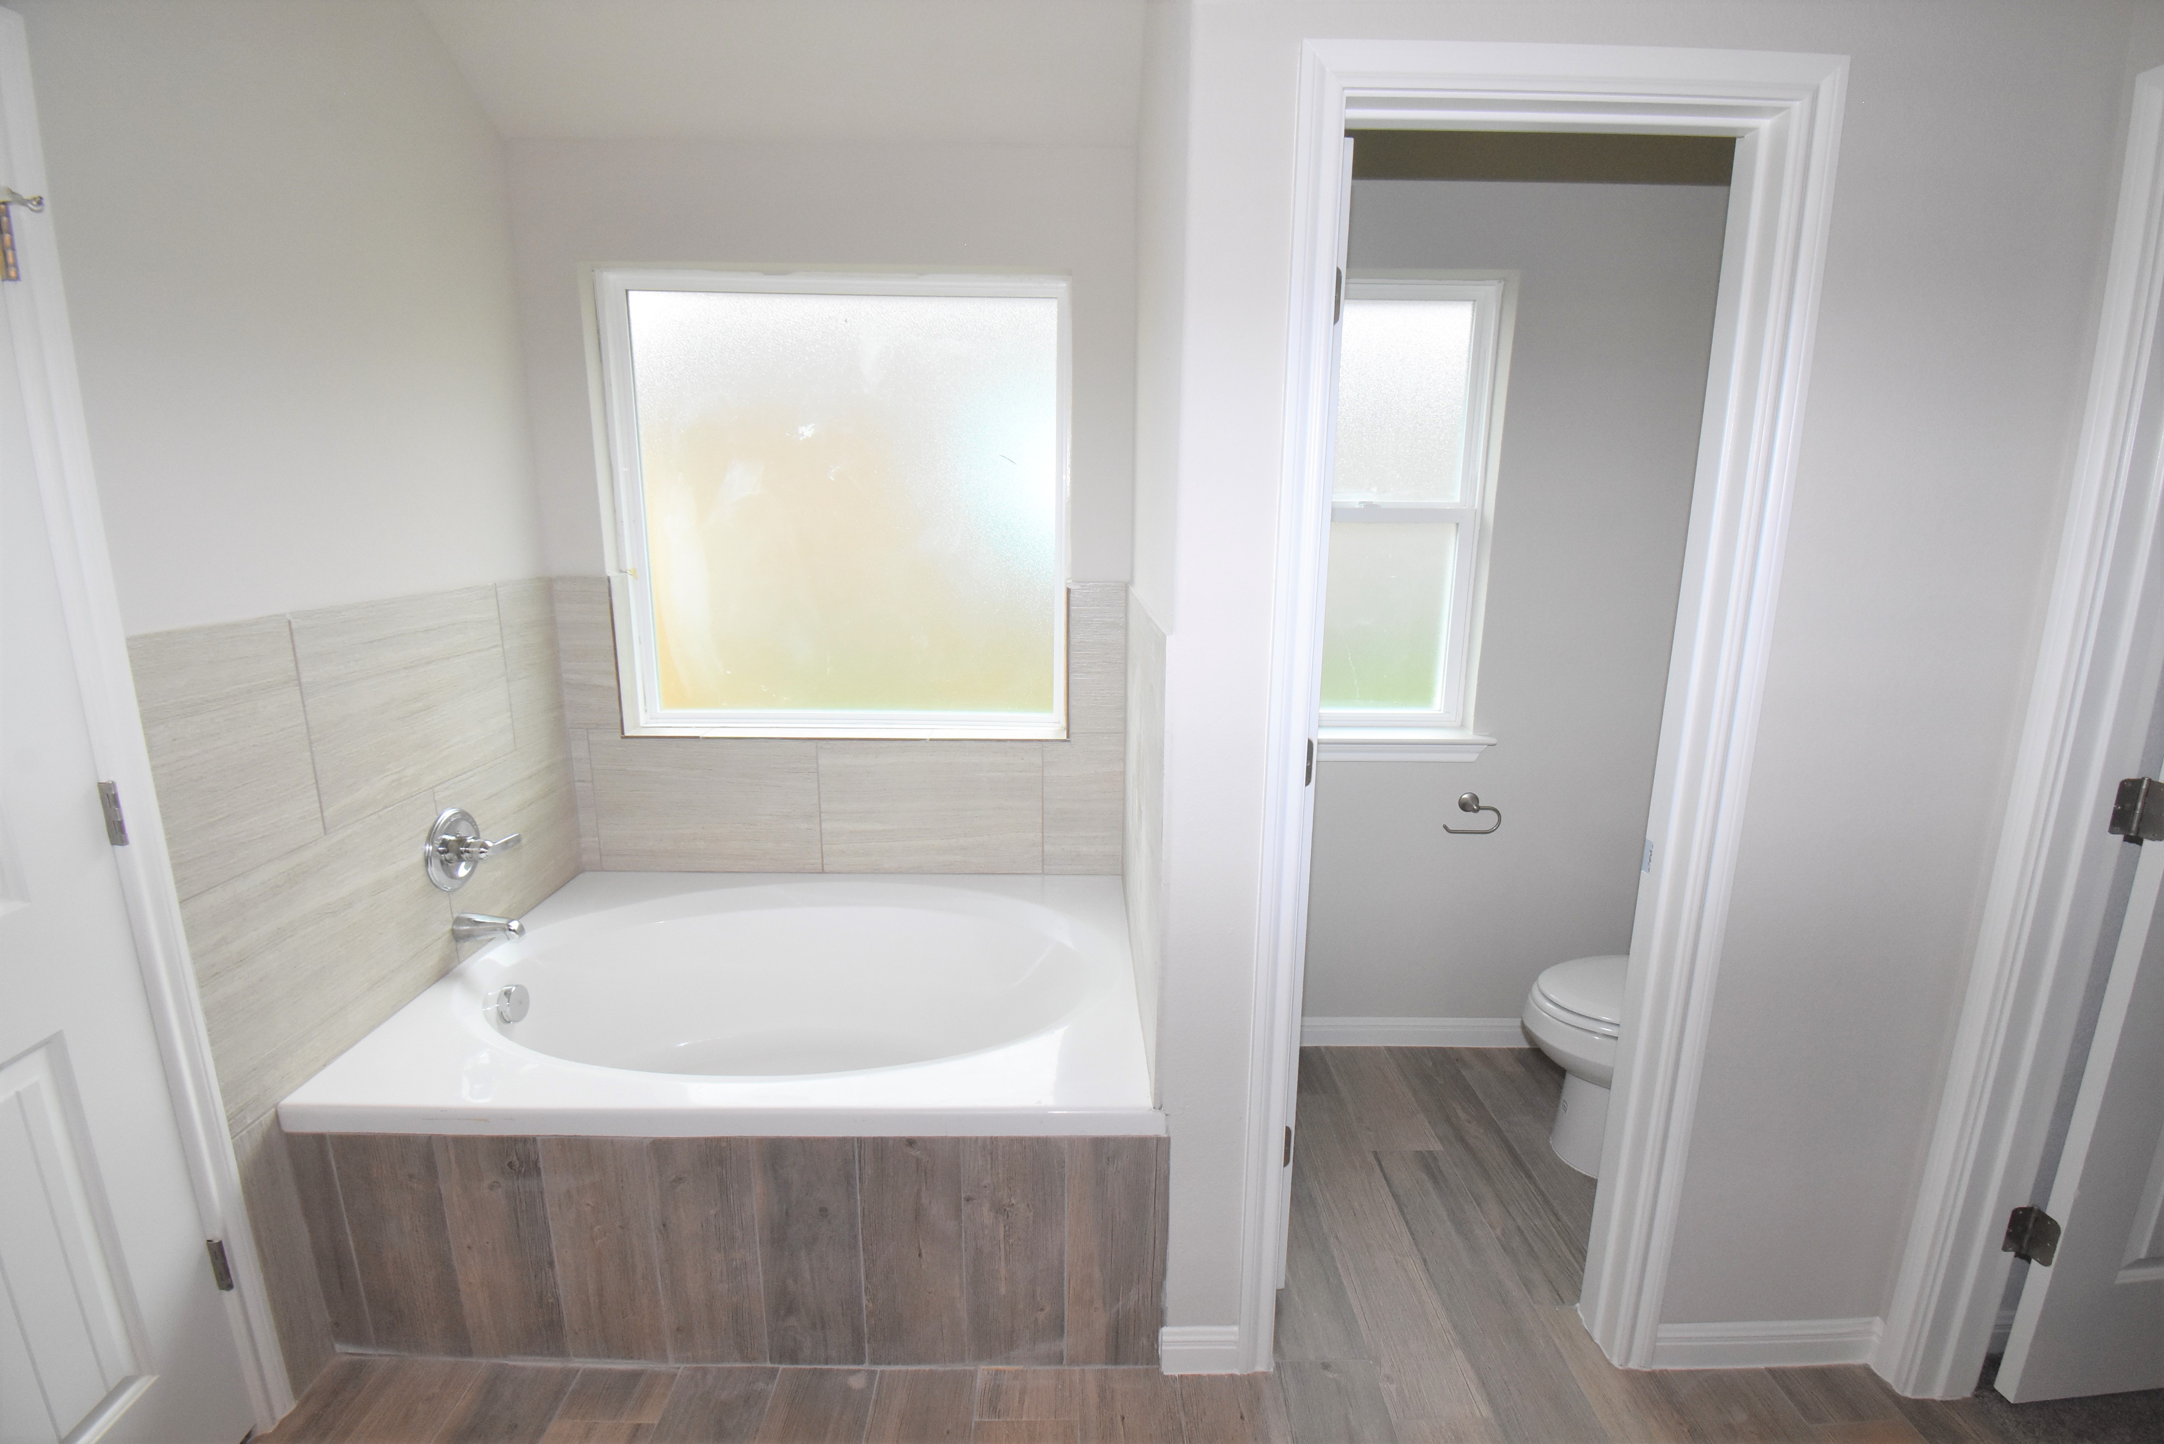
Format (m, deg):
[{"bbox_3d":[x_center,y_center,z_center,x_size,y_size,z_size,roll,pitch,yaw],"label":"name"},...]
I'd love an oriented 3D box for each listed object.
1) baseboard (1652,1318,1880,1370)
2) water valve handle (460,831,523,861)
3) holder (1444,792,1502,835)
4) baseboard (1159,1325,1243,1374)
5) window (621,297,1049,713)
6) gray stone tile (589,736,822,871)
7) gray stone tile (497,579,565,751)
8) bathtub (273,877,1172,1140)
[{"bbox_3d":[1.236,1.122,1.631,0.400,0.100,0.014,0,13,0],"label":"baseboard"},{"bbox_3d":[-1.325,0.274,2.026,0.065,0.045,0.115,0,13,0],"label":"water valve handle"},{"bbox_3d":[1.069,0.247,2.475,0.148,0.122,0.070,0,13,0],"label":"holder"},{"bbox_3d":[0.216,1.123,1.628,0.147,0.100,0.015,0,13,0],"label":"baseboard"},{"bbox_3d":[-0.618,-0.539,2.358,1.140,1.135,0.060,0,13,0],"label":"window"},{"bbox_3d":[-1.019,0.228,2.465,0.615,0.395,0.010,0,13,0],"label":"gray stone tile"},{"bbox_3d":[-1.385,-0.153,2.267,0.010,0.400,0.235,0,13,0],"label":"gray stone tile"},{"bbox_3d":[-0.627,0.760,2.064,1.495,0.470,1.040,0,13,0],"label":"bathtub"}]

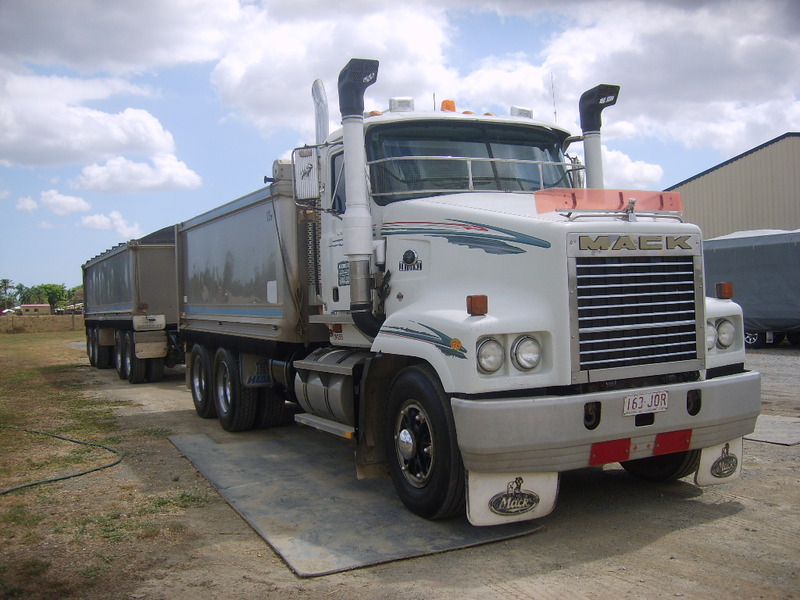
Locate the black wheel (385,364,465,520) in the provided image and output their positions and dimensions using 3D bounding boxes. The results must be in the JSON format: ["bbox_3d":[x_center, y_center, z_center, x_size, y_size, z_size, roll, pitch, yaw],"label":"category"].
[{"bbox_3d":[0.183,0.982,5.606,0.290,1.050,1.050,-3,1,-25],"label":"black wheel"}]

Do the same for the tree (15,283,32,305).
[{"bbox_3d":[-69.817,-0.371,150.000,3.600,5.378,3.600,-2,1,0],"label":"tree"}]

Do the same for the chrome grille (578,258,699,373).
[{"bbox_3d":[1.497,0.065,5.110,1.020,0.710,0.100,-3,1,-27],"label":"chrome grille"}]

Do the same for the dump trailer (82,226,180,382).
[{"bbox_3d":[-5.412,0.069,18.424,2.500,2.900,7.900,-3,1,-27],"label":"dump trailer"}]

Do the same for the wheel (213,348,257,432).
[{"bbox_3d":[-1.960,1.021,9.527,0.290,1.035,1.035,-3,1,-27],"label":"wheel"}]

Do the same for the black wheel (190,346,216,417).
[{"bbox_3d":[-2.562,1.028,10.687,0.290,1.035,1.035,-3,1,-27],"label":"black wheel"}]

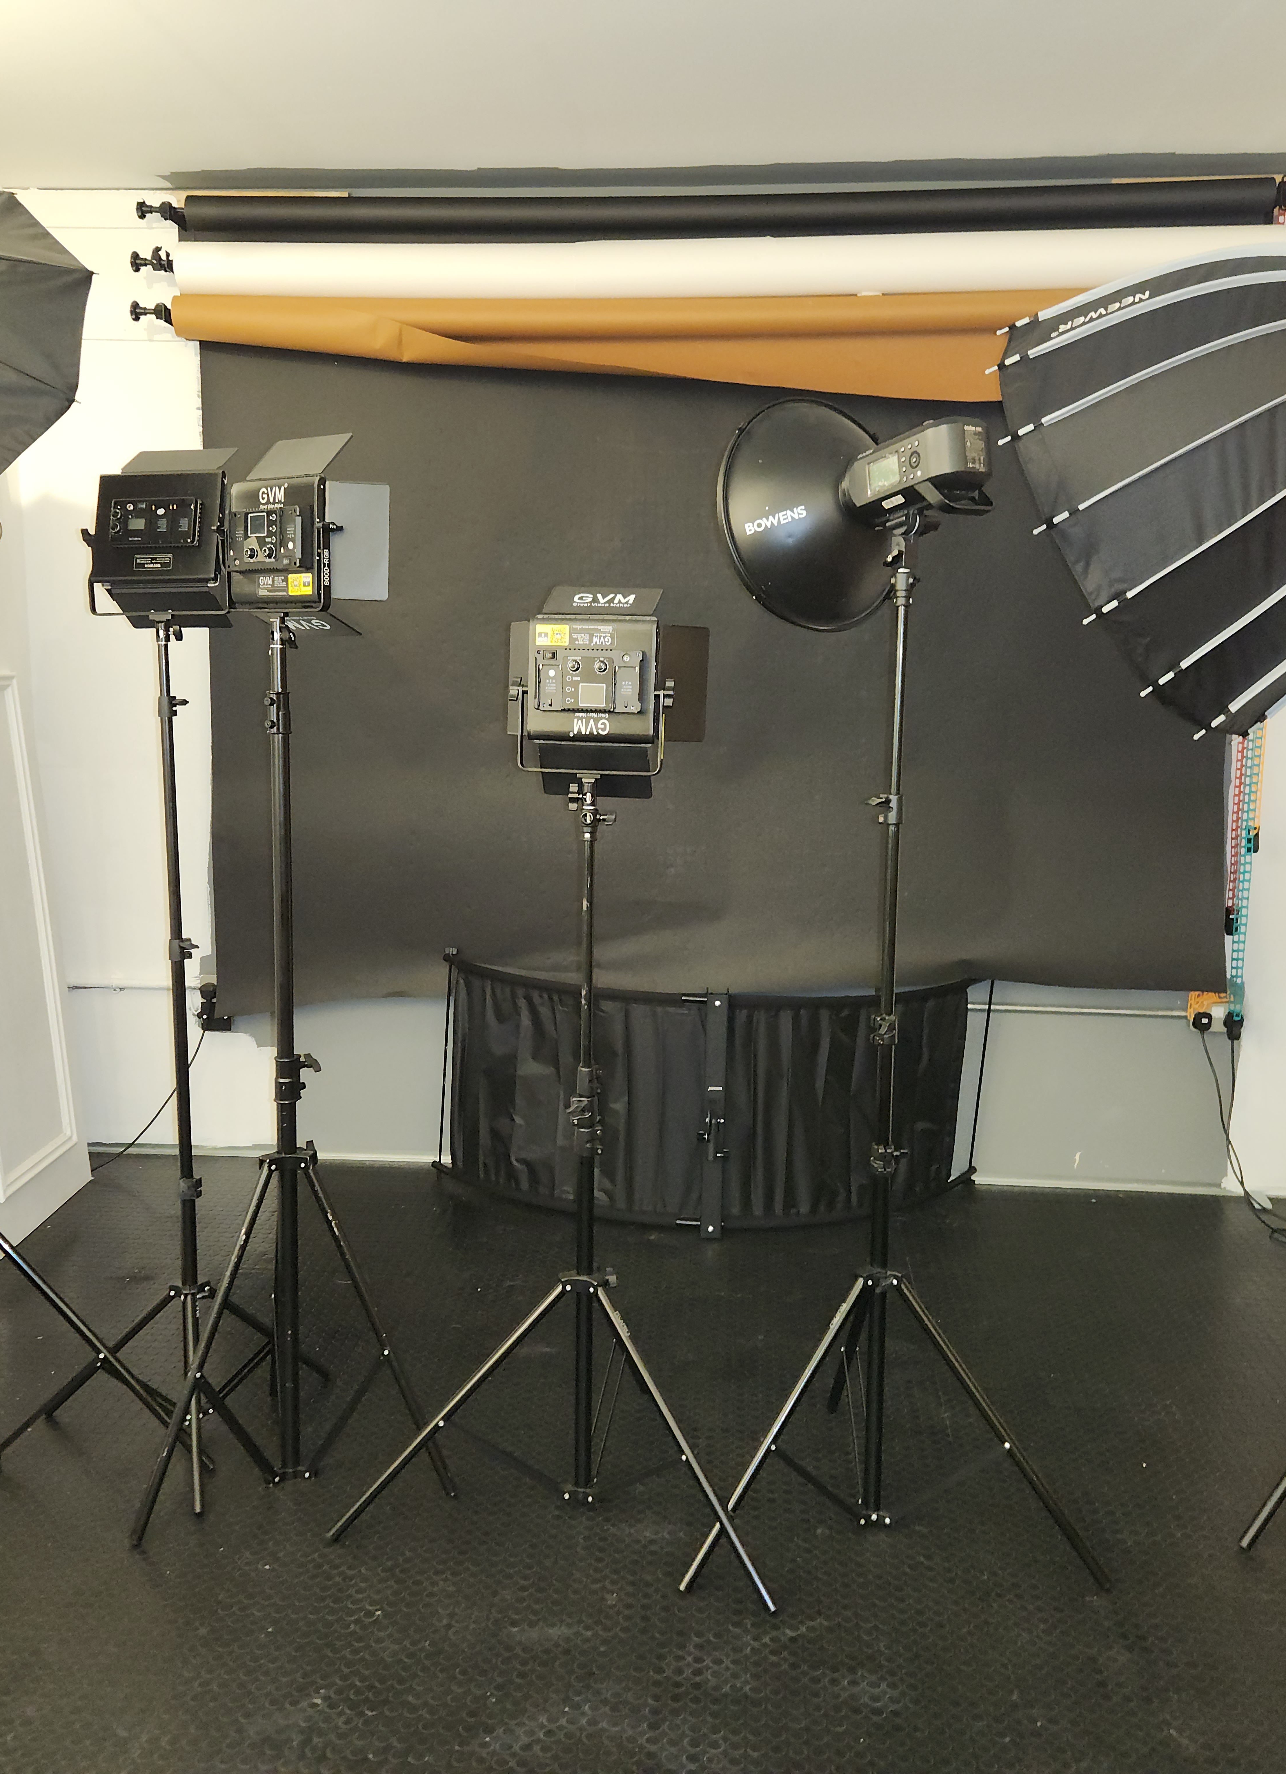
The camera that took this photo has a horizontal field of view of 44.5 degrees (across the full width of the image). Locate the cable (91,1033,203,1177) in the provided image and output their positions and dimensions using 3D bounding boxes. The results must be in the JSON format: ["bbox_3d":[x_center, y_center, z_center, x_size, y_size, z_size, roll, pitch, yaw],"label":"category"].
[{"bbox_3d":[-1.382,0.603,4.400,0.292,0.375,0.140,1,8,5],"label":"cable"}]

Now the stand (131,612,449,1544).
[{"bbox_3d":[-0.641,0.287,2.732,0.542,1.492,0.493,-2,9,-19],"label":"stand"}]

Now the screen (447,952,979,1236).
[{"bbox_3d":[0.159,0.531,4.117,1.489,0.620,0.420,1,8,5],"label":"screen"}]

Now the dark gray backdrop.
[{"bbox_3d":[0.182,-0.556,4.159,2.730,1.900,0.100,1,9,4],"label":"dark gray backdrop"}]

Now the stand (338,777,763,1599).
[{"bbox_3d":[-0.064,0.426,2.676,0.755,1.242,0.655,3,9,17],"label":"stand"}]

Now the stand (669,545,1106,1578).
[{"bbox_3d":[0.381,0.244,2.605,0.683,1.629,0.624,0,8,-4],"label":"stand"}]

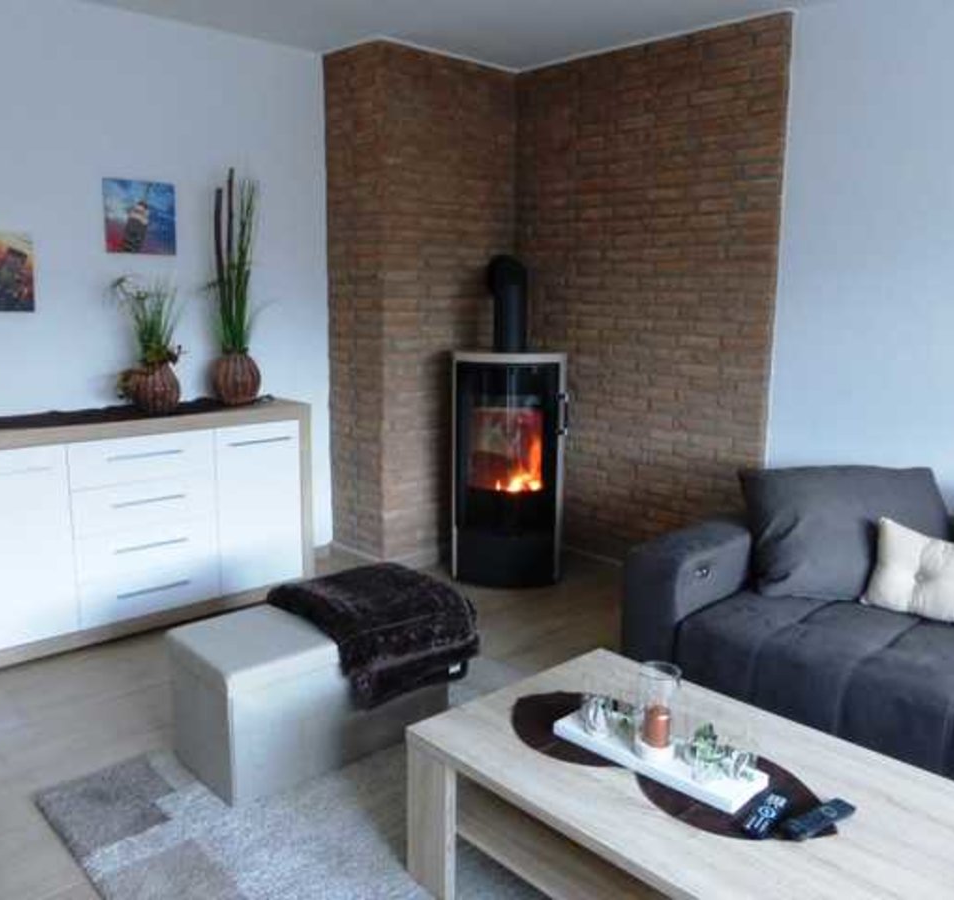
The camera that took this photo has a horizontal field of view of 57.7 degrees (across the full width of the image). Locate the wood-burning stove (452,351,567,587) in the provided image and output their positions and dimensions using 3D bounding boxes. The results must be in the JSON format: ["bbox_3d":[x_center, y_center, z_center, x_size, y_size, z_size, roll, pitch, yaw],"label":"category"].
[{"bbox_3d":[0.154,0.082,4.164,0.520,1.070,0.430,1,10,0],"label":"wood-burning stove"}]

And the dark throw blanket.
[{"bbox_3d":[-0.340,0.566,2.747,0.510,0.270,0.460,-8,14,-40],"label":"dark throw blanket"}]

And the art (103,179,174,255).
[{"bbox_3d":[-1.440,-0.994,3.716,0.302,0.302,0.020,-10,15,-44],"label":"art"}]

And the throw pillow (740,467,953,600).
[{"bbox_3d":[1.189,0.265,2.850,0.600,0.455,0.180,3,-9,15],"label":"throw pillow"}]

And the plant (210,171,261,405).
[{"bbox_3d":[-1.050,-0.691,3.743,0.220,1.000,0.220,-9,14,-43],"label":"plant"}]

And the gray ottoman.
[{"bbox_3d":[-0.492,0.701,2.646,0.740,0.387,0.389,-8,14,-40],"label":"gray ottoman"}]

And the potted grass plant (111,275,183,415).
[{"bbox_3d":[-1.332,-0.424,3.519,0.270,0.550,0.240,-9,14,-43],"label":"potted grass plant"}]

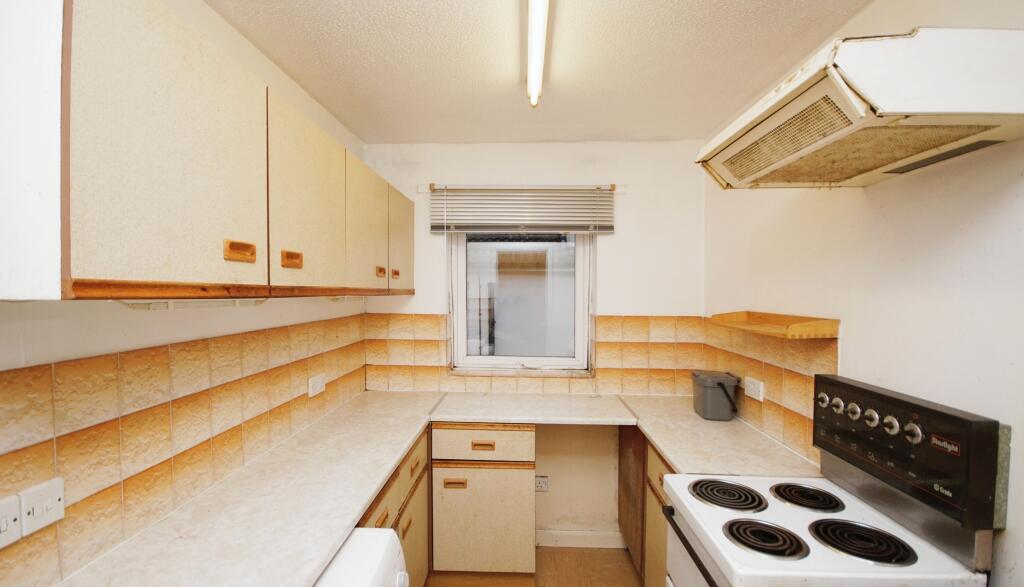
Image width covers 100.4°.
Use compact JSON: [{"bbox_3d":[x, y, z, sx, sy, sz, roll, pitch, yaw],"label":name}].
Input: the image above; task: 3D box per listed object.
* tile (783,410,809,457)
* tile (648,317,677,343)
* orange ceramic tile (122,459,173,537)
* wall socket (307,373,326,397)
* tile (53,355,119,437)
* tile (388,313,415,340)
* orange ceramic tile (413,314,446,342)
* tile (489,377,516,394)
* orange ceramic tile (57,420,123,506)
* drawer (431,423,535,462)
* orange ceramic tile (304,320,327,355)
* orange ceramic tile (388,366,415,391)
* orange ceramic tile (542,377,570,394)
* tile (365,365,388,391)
[{"bbox_3d":[1.067,0.519,1.606,0.010,0.148,0.145,0,1,2],"label":"tile"},{"bbox_3d":[0.867,0.210,2.462,0.151,0.151,0.010,0,1,3],"label":"tile"},{"bbox_3d":[-0.922,0.513,1.082,0.010,0.147,0.150,0,0,2],"label":"orange ceramic tile"},{"bbox_3d":[-0.881,0.414,1.925,0.018,0.086,0.146,0,1,3],"label":"wall socket"},{"bbox_3d":[-0.933,0.217,0.939,0.010,0.150,0.145,0,1,2],"label":"tile"},{"bbox_3d":[-0.647,0.197,2.500,0.150,0.150,0.010,0,1,2],"label":"tile"},{"bbox_3d":[-0.494,0.199,2.493,0.155,0.150,0.010,0,1,2],"label":"orange ceramic tile"},{"bbox_3d":[-0.044,0.538,2.507,0.151,0.095,0.010,0,1,3],"label":"tile"},{"bbox_3d":[-0.969,0.383,0.979,0.010,0.154,0.143,0,1,3],"label":"orange ceramic tile"},{"bbox_3d":[-0.127,0.720,2.280,0.502,0.183,0.410,0,1,3],"label":"drawer"},{"bbox_3d":[-0.890,0.207,1.933,0.010,0.150,0.145,0,1,2],"label":"orange ceramic tile"},{"bbox_3d":[-0.659,0.507,2.550,0.148,0.150,0.010,0,1,3],"label":"orange ceramic tile"},{"bbox_3d":[0.263,0.542,2.502,0.148,0.095,0.010,0,1,3],"label":"orange ceramic tile"},{"bbox_3d":[-0.799,0.503,2.541,0.134,0.149,0.010,0,1,3],"label":"tile"}]

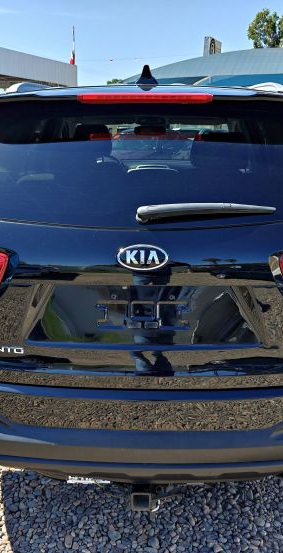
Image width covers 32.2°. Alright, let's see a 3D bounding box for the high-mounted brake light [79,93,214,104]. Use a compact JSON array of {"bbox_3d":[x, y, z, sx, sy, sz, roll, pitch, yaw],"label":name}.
[{"bbox_3d":[0.011,-0.576,1.591,0.430,0.034,0.050,1,17,0],"label":"high-mounted brake light"}]

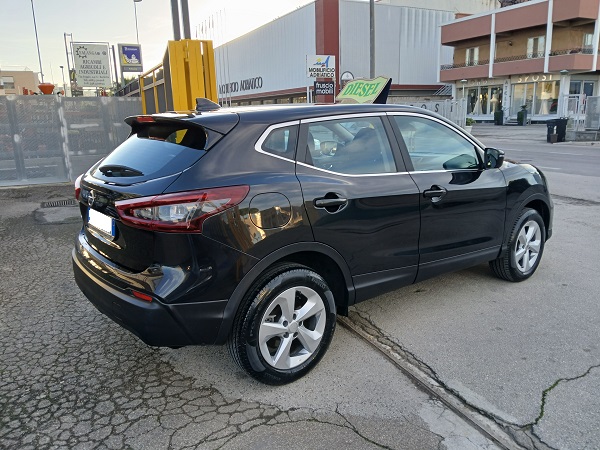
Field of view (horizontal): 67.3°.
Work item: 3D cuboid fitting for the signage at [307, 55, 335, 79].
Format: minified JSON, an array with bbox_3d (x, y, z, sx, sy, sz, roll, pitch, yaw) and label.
[{"bbox_3d":[1.661,-12.660,36.000,2.500,1.780,0.150,-7,15,-23],"label":"signage"}]

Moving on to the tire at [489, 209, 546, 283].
[{"bbox_3d":[2.014,0.189,4.158,0.670,0.670,0.220,-10,16,-36],"label":"tire"}]

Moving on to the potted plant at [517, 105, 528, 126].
[{"bbox_3d":[16.291,-8.003,33.000,0.540,1.550,0.540,-7,14,-24],"label":"potted plant"}]

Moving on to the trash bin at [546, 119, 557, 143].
[{"bbox_3d":[10.701,-3.992,19.100,0.600,1.000,0.520,-13,18,-39],"label":"trash bin"}]

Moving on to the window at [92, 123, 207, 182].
[{"bbox_3d":[-0.951,-0.425,2.705,1.180,0.460,0.120,15,-22,51],"label":"window"}]

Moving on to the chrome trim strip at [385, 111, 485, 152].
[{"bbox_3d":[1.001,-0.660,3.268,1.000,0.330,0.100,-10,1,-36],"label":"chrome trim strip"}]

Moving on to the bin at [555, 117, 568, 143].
[{"bbox_3d":[11.211,-4.064,19.300,0.620,1.030,0.530,-13,18,-39],"label":"bin"}]

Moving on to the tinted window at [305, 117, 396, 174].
[{"bbox_3d":[0.326,-0.470,2.707,0.710,0.395,0.050,-10,-13,-36],"label":"tinted window"}]

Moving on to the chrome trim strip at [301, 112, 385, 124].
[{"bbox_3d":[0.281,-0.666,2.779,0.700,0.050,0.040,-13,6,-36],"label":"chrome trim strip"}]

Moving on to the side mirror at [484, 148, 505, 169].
[{"bbox_3d":[1.442,-0.484,3.335,0.115,0.155,0.190,-5,13,-20],"label":"side mirror"}]

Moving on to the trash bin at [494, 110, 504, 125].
[{"bbox_3d":[15.433,-8.386,34.900,0.500,1.200,0.500,-7,14,-24],"label":"trash bin"}]

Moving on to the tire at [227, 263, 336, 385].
[{"bbox_3d":[-0.090,0.555,2.583,0.685,0.680,0.220,-10,15,-36],"label":"tire"}]

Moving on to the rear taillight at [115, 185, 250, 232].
[{"bbox_3d":[-0.602,-0.102,2.282,0.510,0.200,0.500,-10,16,-36],"label":"rear taillight"}]

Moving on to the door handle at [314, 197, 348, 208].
[{"bbox_3d":[0.177,-0.114,2.495,0.220,0.050,0.060,-10,15,-36],"label":"door handle"}]

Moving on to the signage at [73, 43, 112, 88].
[{"bbox_3d":[-8.769,-6.732,19.000,1.550,1.850,0.100,-1,12,0],"label":"signage"}]

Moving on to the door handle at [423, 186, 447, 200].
[{"bbox_3d":[0.940,-0.211,3.110,0.225,0.075,0.055,-10,16,-36],"label":"door handle"}]

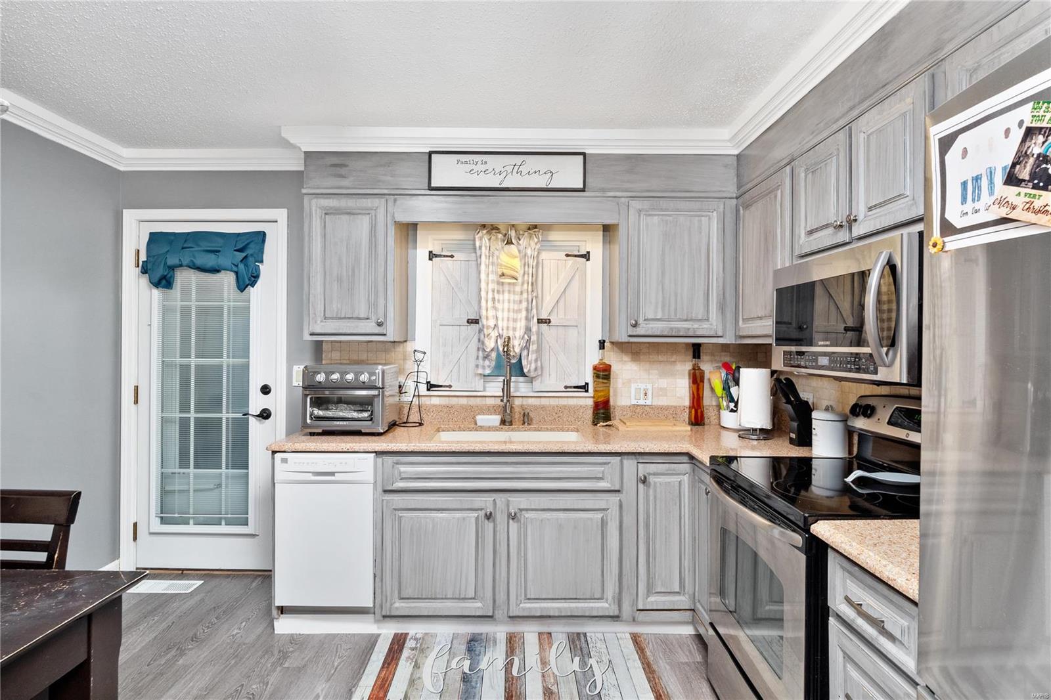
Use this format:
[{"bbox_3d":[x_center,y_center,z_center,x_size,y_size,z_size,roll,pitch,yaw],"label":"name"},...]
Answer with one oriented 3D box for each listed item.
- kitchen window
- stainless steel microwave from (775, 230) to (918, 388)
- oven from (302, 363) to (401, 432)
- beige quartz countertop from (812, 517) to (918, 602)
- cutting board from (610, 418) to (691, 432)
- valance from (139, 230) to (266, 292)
[{"bbox_3d":[-0.087,-0.227,2.988,1.053,0.982,0.080,0,0,0],"label":"kitchen window"},{"bbox_3d":[1.210,-0.115,1.823,0.417,0.420,0.755,0,1,0],"label":"stainless steel microwave"},{"bbox_3d":[-0.902,0.252,2.740,0.403,0.343,0.350,0,0,0],"label":"oven"},{"bbox_3d":[1.093,0.486,1.222,0.649,0.037,0.440,0,1,0],"label":"beige quartz countertop"},{"bbox_3d":[0.691,0.414,2.884,0.381,0.036,0.175,0,0,0],"label":"cutting board"},{"bbox_3d":[-1.831,-0.506,2.994,0.707,0.334,0.080,0,1,0],"label":"valance"}]

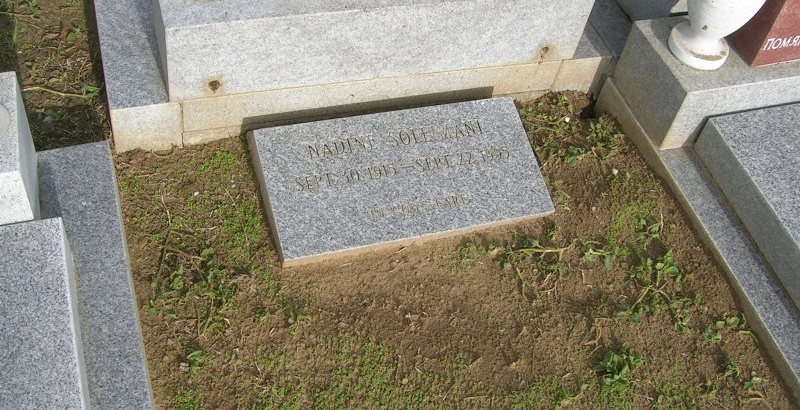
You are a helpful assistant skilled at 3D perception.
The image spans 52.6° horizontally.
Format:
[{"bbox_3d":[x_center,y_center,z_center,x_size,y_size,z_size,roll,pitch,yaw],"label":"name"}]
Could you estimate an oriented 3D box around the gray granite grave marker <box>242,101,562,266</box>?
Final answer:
[{"bbox_3d":[0.007,-0.054,1.822,0.630,0.090,0.308,-10,69,-18],"label":"gray granite grave marker"}]

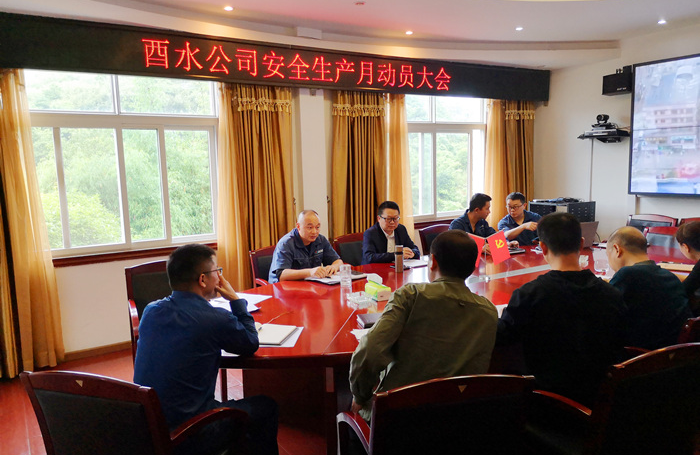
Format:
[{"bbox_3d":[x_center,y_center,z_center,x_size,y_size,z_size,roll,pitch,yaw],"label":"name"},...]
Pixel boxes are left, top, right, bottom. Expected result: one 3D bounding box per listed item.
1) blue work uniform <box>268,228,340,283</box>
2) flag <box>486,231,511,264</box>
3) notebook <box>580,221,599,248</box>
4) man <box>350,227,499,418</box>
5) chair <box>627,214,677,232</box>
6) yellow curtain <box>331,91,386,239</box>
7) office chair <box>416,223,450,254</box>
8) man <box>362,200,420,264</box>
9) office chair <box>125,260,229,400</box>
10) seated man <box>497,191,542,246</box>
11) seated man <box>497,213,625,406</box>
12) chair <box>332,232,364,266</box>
[{"bbox_3d":[-0.358,0.281,4.199,0.540,0.600,0.420,-6,8,-33],"label":"blue work uniform"},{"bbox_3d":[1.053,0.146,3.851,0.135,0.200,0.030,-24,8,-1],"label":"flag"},{"bbox_3d":[1.996,0.085,4.938,0.350,0.240,0.290,-5,8,-25],"label":"notebook"},{"bbox_3d":[0.267,0.678,2.181,0.570,1.330,0.800,-3,7,-13],"label":"man"},{"bbox_3d":[3.297,0.333,6.081,0.600,0.920,0.600,-6,8,-30],"label":"chair"},{"bbox_3d":[0.110,-0.304,6.003,0.680,2.380,0.160,-6,8,-33],"label":"yellow curtain"},{"bbox_3d":[1.077,0.459,5.545,0.600,0.920,0.600,-7,8,-36],"label":"office chair"},{"bbox_3d":[0.382,0.394,4.818,0.530,1.260,0.760,-6,8,-30],"label":"man"},{"bbox_3d":[-1.172,0.725,3.744,0.580,0.950,0.600,-6,8,-32],"label":"office chair"},{"bbox_3d":[1.704,0.284,5.438,0.550,1.270,0.780,-4,7,-19],"label":"seated man"},{"bbox_3d":[0.822,0.630,2.336,0.560,1.360,0.800,-5,7,-24],"label":"seated man"},{"bbox_3d":[0.226,0.538,5.078,0.600,0.920,0.600,-7,9,-39],"label":"chair"}]

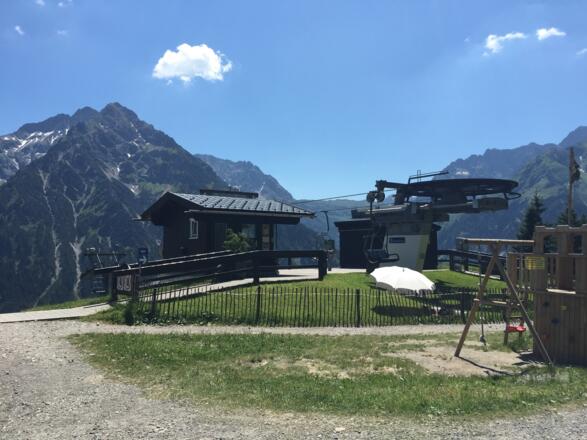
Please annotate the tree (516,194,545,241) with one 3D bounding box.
[{"bbox_3d":[17.791,1.428,36.000,4.100,7.200,4.100,0,-3,0],"label":"tree"}]

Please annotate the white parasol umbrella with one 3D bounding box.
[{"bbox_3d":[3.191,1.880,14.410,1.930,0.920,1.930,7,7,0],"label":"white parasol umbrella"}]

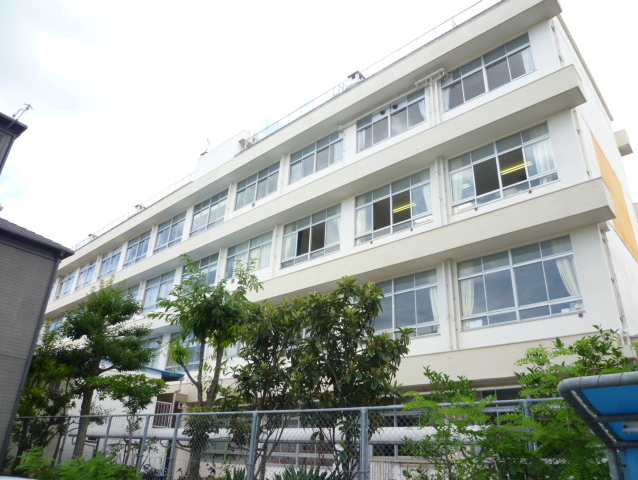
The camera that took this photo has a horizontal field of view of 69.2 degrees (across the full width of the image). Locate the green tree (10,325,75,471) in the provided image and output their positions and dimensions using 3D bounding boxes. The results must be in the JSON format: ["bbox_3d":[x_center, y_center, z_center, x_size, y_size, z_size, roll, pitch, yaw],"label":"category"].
[{"bbox_3d":[-8.788,5.037,15.225,2.200,5.557,2.200,16,-28,-25],"label":"green tree"}]

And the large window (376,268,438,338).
[{"bbox_3d":[2.658,2.444,16.349,3.459,2.257,0.180,-19,-33,38],"label":"large window"}]

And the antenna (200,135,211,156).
[{"bbox_3d":[-7.382,-6.141,30.194,0.600,1.650,0.500,-19,-33,38],"label":"antenna"}]

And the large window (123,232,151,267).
[{"bbox_3d":[-12.641,0.671,32.152,3.380,2.146,0.150,-19,-33,38],"label":"large window"}]

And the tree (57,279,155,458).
[{"bbox_3d":[-6.430,4.100,13.550,2.800,5.900,2.700,-19,-33,38],"label":"tree"}]

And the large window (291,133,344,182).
[{"bbox_3d":[-0.166,-3.955,22.527,3.459,1.710,0.180,-19,-33,38],"label":"large window"}]

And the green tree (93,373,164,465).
[{"bbox_3d":[-4.822,4.934,11.706,1.800,3.077,1.800,12,-27,-18],"label":"green tree"}]

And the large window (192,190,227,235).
[{"bbox_3d":[-6.406,-1.488,26.969,3.383,2.146,0.150,-19,-33,38],"label":"large window"}]

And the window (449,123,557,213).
[{"bbox_3d":[6.007,-2.318,15.435,3.459,2.189,0.180,-19,-33,38],"label":"window"}]

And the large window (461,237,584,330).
[{"bbox_3d":[5.834,1.347,13.706,3.459,2.257,0.180,-19,-33,38],"label":"large window"}]

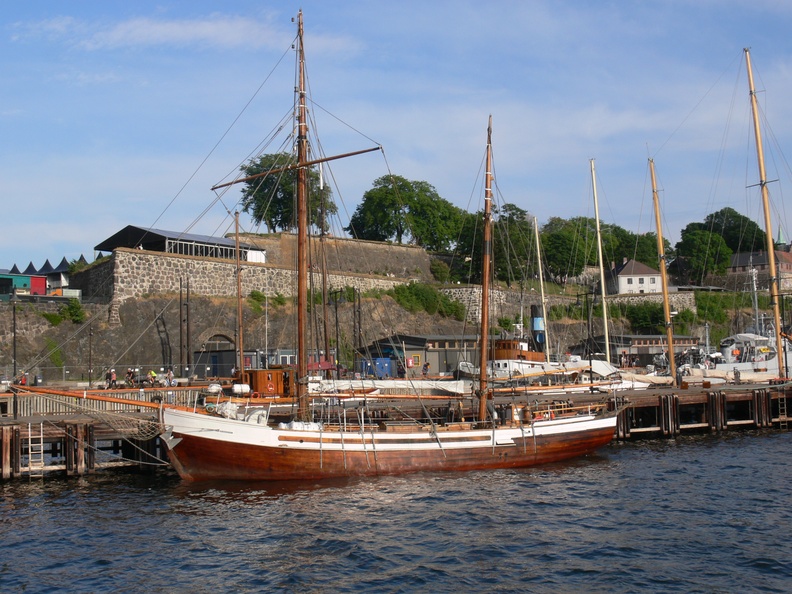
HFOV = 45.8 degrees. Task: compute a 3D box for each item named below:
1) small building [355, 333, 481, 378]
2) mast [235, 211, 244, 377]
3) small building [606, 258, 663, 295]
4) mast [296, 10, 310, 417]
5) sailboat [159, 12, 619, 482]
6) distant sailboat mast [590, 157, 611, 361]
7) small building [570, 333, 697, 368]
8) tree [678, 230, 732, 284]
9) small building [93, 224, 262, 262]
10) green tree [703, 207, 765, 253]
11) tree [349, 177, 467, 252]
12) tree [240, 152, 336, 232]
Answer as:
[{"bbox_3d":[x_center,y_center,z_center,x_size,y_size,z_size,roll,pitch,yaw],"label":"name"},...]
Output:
[{"bbox_3d":[5.002,7.766,124.321,12.500,5.255,17.000,-5,-5,43],"label":"small building"},{"bbox_3d":[-11.231,-0.217,67.422,0.330,12.121,0.330,-2,-4,-9],"label":"mast"},{"bbox_3d":[51.544,-3.573,206.147,10.000,8.651,11.000,-1,-4,-9],"label":"small building"},{"bbox_3d":[-3.449,-3.108,34.056,0.360,14.940,0.360,0,-4,-6],"label":"mast"},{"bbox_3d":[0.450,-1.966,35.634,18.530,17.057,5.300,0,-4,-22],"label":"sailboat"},{"bbox_3d":[14.094,-2.394,64.503,0.270,14.476,0.270,-5,-4,12],"label":"distant sailboat mast"},{"bbox_3d":[40.648,9.202,159.275,12.000,5.371,23.000,-5,-6,44],"label":"small building"},{"bbox_3d":[75.637,-9.930,230.000,13.730,13.730,13.000,-3,-4,18],"label":"tree"},{"bbox_3d":[-32.988,-6.909,142.117,16.800,5.728,20.500,-4,-5,33],"label":"small building"},{"bbox_3d":[98.937,-17.442,275.000,18.175,18.175,16.000,-3,-4,20],"label":"green tree"},{"bbox_3d":[1.843,-16.200,182.000,22.893,15.133,17.000,-2,-4,1],"label":"tree"},{"bbox_3d":[-19.022,-18.226,166.000,16.988,14.687,15.000,-1,-4,-6],"label":"tree"}]

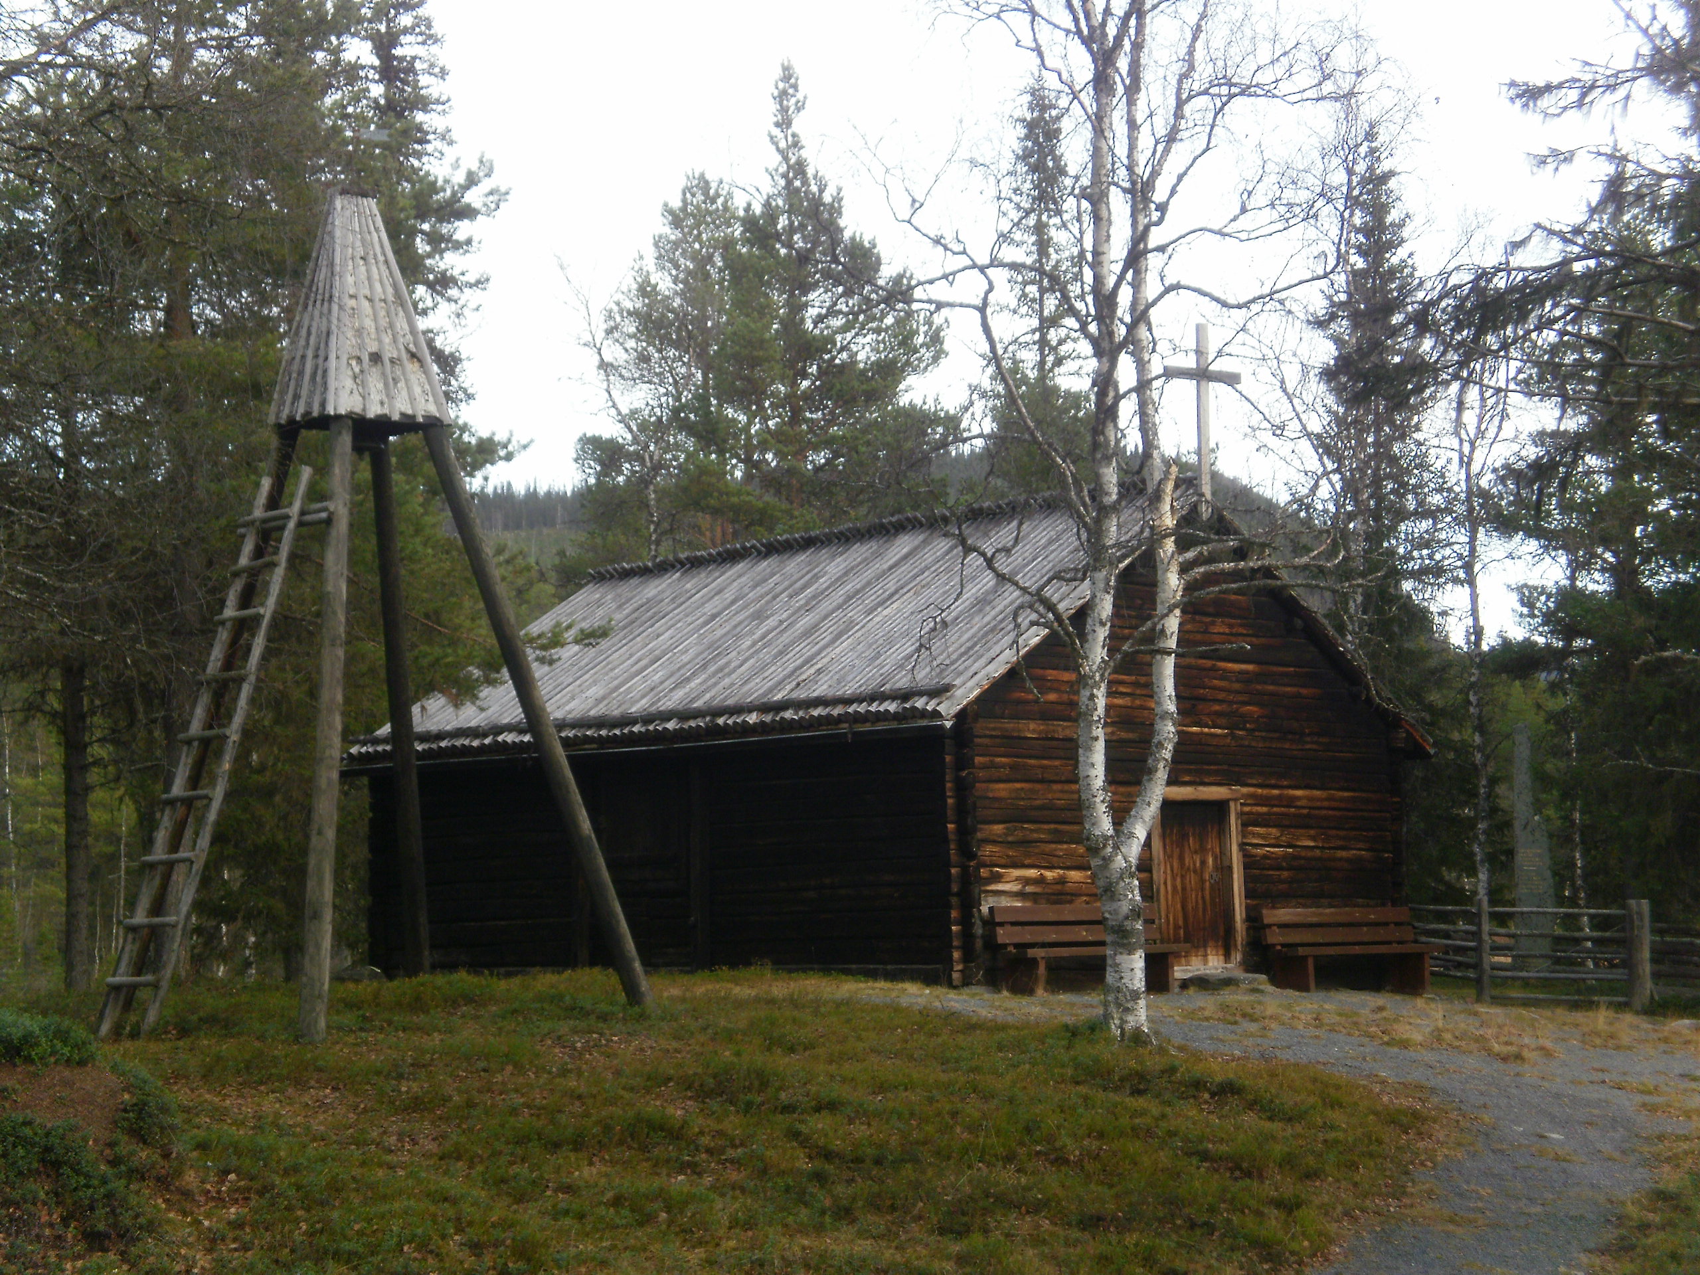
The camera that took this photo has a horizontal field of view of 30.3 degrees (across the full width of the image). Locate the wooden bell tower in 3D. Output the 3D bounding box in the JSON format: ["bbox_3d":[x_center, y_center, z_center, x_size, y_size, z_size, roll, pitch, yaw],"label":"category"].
[{"bbox_3d":[-3.293,-0.219,21.033,2.895,5.687,2.625,4,-7,-42],"label":"wooden bell tower"}]

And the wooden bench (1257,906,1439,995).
[{"bbox_3d":[4.946,3.069,30.838,2.295,0.842,0.499,4,-7,-42],"label":"wooden bench"}]

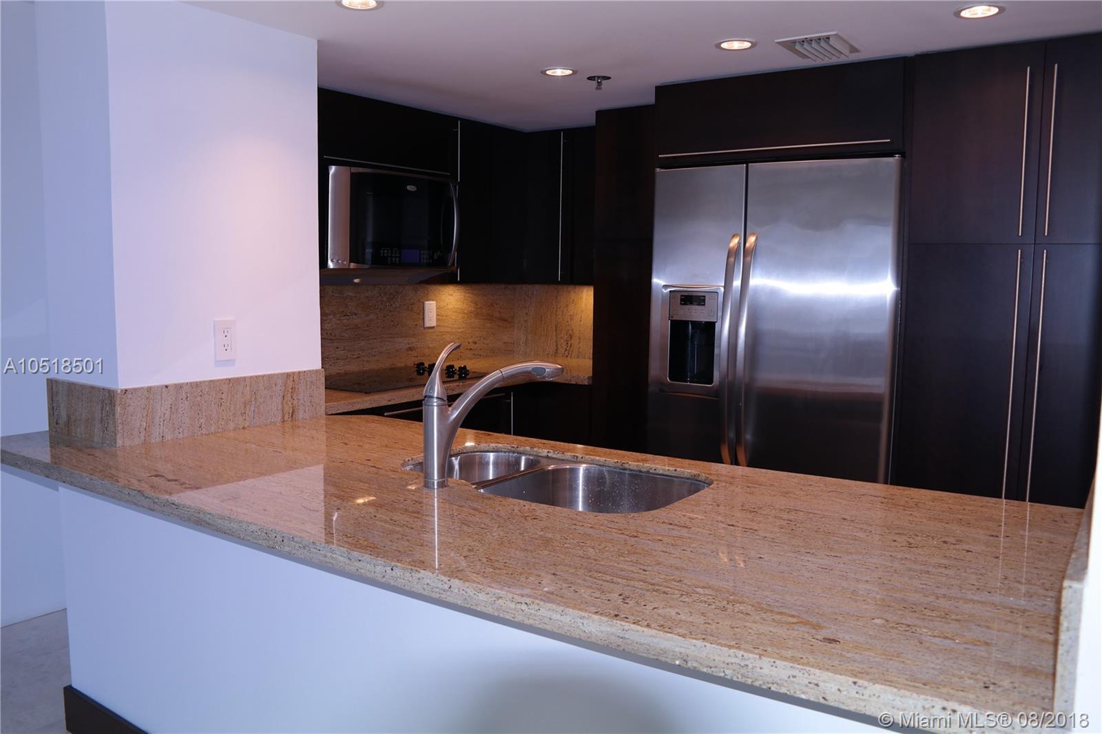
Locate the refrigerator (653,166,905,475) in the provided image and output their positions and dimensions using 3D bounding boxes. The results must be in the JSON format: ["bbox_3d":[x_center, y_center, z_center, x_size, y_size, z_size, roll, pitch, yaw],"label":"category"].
[{"bbox_3d":[0.977,0.129,3.419,0.910,1.790,0.820,4,7,32],"label":"refrigerator"}]

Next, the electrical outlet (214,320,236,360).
[{"bbox_3d":[-0.966,-0.081,2.455,0.010,0.117,0.071,4,7,32],"label":"electrical outlet"}]

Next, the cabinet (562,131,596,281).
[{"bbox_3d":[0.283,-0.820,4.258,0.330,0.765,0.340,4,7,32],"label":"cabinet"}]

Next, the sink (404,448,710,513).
[{"bbox_3d":[-0.018,0.370,1.963,0.760,0.220,0.470,4,7,32],"label":"sink"}]

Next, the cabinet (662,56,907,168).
[{"bbox_3d":[0.963,-0.938,3.287,0.910,0.310,0.650,4,7,32],"label":"cabinet"}]

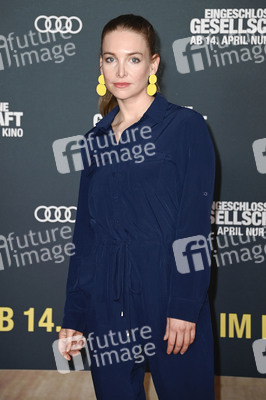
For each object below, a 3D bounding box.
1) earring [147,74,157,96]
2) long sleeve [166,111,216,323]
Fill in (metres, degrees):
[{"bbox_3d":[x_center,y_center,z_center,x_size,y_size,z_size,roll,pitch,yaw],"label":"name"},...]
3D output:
[{"bbox_3d":[0.053,-0.311,4.070,0.028,0.058,0.007,3,8,-12],"label":"earring"},{"bbox_3d":[0.151,0.043,3.870,0.120,0.560,0.140,6,7,25],"label":"long sleeve"}]

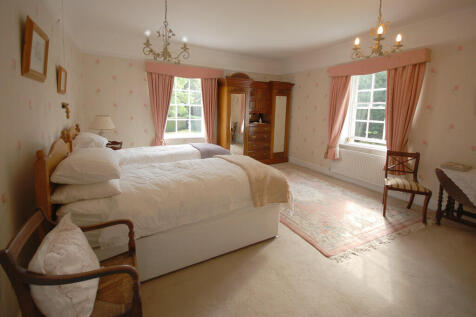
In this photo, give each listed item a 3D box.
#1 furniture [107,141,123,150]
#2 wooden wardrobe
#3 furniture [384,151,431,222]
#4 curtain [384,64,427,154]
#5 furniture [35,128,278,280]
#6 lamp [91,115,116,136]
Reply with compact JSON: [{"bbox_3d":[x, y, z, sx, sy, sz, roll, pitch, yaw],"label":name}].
[{"bbox_3d":[-2.359,0.153,3.709,0.437,0.794,0.447,-5,12,-27],"label":"furniture"},{"bbox_3d":[0.484,-0.935,5.227,1.946,2.244,0.497,-5,12,-27],"label":"wooden wardrobe"},{"bbox_3d":[2.378,0.400,2.782,0.447,0.854,0.467,4,11,20],"label":"furniture"},{"bbox_3d":[2.550,-0.602,3.103,0.159,1.668,0.467,-5,12,-27],"label":"curtain"},{"bbox_3d":[-0.597,0.333,2.157,1.937,1.212,0.943,-5,12,-27],"label":"furniture"},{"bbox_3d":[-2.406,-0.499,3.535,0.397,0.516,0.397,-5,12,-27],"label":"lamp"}]

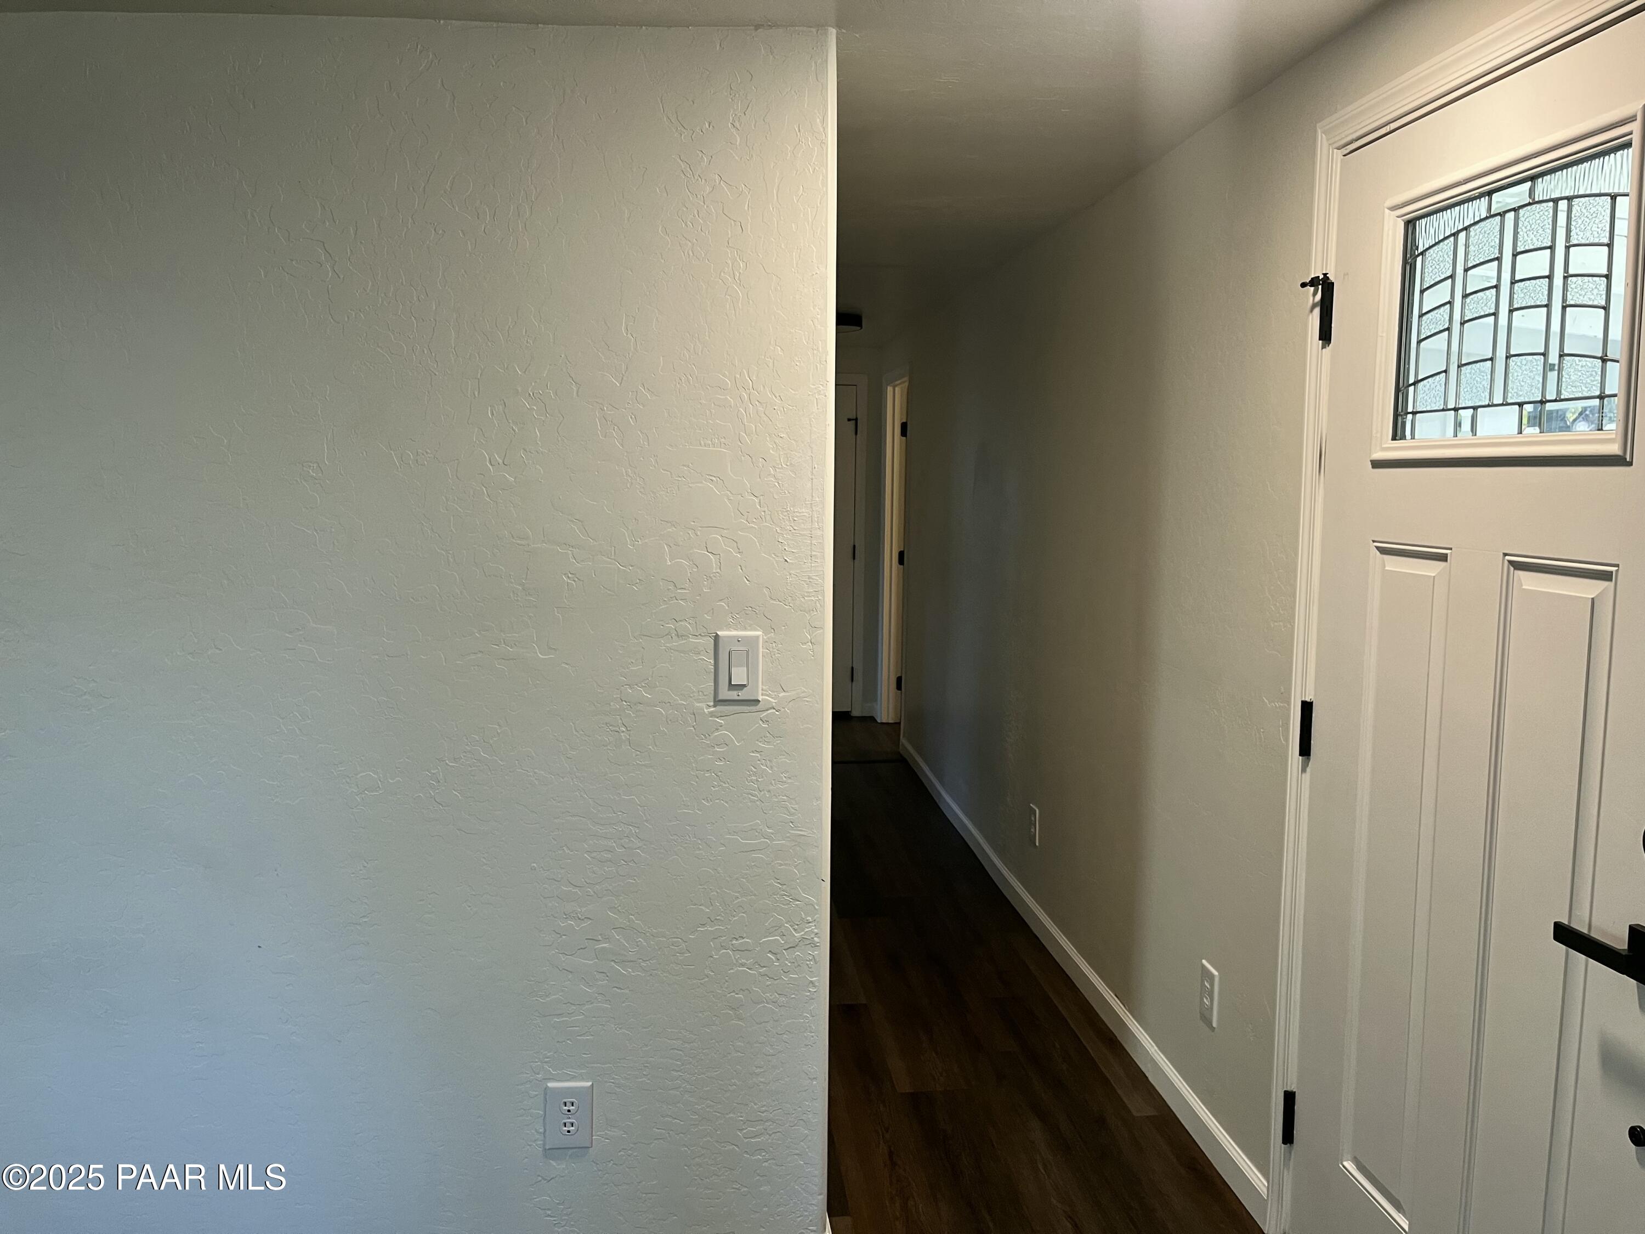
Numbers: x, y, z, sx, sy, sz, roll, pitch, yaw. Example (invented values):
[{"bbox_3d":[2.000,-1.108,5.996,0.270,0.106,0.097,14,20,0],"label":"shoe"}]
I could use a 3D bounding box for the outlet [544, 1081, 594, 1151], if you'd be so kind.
[{"bbox_3d":[-0.459,0.904,2.239,0.080,0.125,0.010,0,6,-6],"label":"outlet"}]

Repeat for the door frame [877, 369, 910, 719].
[{"bbox_3d":[0.436,-0.323,6.811,0.130,2.030,0.830,0,6,-6],"label":"door frame"}]

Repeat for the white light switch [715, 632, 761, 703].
[{"bbox_3d":[-0.148,0.089,2.179,0.080,0.125,0.012,0,6,-6],"label":"white light switch"}]

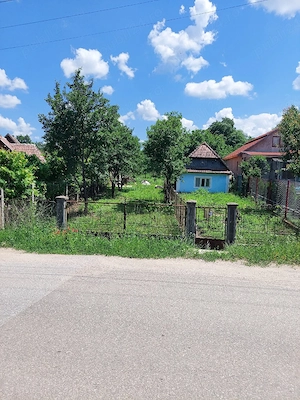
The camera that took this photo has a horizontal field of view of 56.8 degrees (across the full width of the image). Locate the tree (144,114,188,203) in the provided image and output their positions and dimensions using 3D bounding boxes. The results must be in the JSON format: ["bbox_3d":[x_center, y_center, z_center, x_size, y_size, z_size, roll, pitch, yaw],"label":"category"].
[{"bbox_3d":[1.167,-2.655,17.354,2.800,5.650,2.800,2,5,9],"label":"tree"}]

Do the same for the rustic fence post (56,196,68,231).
[{"bbox_3d":[-2.498,0.470,7.902,0.260,1.100,0.260,2,5,9],"label":"rustic fence post"}]

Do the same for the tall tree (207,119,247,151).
[{"bbox_3d":[13.917,-8.379,49.465,7.500,12.300,7.500,2,5,9],"label":"tall tree"}]

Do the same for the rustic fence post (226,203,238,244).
[{"bbox_3d":[2.140,0.660,7.152,0.260,1.100,0.260,2,5,9],"label":"rustic fence post"}]

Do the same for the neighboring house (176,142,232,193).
[{"bbox_3d":[5.894,-3.503,30.718,5.400,5.000,8.000,2,5,9],"label":"neighboring house"}]

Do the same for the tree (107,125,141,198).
[{"bbox_3d":[-2.002,-2.833,19.765,3.200,5.400,3.200,2,5,9],"label":"tree"}]

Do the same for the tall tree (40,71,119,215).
[{"bbox_3d":[-3.095,-2.592,12.326,3.500,6.300,3.400,2,5,9],"label":"tall tree"}]

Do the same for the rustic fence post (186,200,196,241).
[{"bbox_3d":[1.119,0.616,7.351,0.250,1.120,0.250,2,5,9],"label":"rustic fence post"}]

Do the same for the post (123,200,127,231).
[{"bbox_3d":[-0.686,0.458,7.612,0.060,0.880,0.060,2,5,9],"label":"post"}]

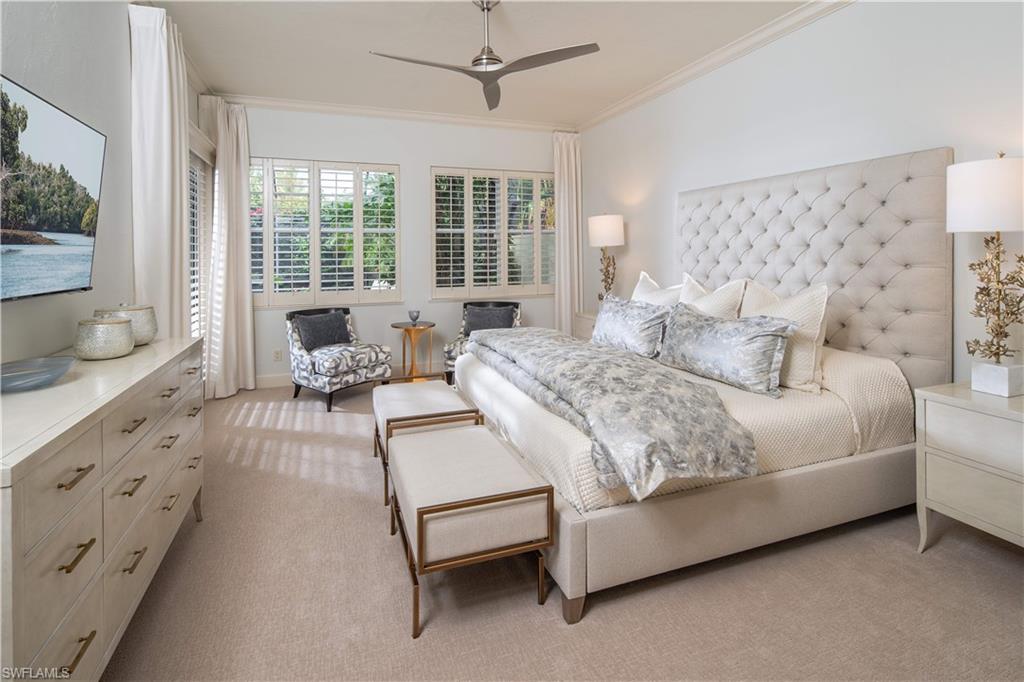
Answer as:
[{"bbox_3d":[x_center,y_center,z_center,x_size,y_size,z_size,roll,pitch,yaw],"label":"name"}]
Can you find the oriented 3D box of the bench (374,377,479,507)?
[{"bbox_3d":[-0.568,0.571,3.013,0.509,0.501,0.851,-3,10,-20],"label":"bench"}]

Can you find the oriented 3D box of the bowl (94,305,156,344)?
[{"bbox_3d":[-1.856,-0.080,2.312,0.241,0.177,0.241,-3,8,-20],"label":"bowl"}]

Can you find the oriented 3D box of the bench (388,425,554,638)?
[{"bbox_3d":[-0.231,0.736,2.126,0.509,0.501,0.851,-3,10,-20],"label":"bench"}]

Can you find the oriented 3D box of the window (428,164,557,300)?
[{"bbox_3d":[-0.124,-1.286,5.812,1.684,1.484,0.110,-2,5,-20],"label":"window"}]

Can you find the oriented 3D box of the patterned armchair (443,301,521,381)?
[{"bbox_3d":[-0.310,0.013,5.285,0.662,0.778,0.759,2,10,13],"label":"patterned armchair"}]

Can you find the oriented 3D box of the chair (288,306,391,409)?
[{"bbox_3d":[-1.690,0.124,4.755,0.773,0.810,0.710,6,9,37],"label":"chair"}]

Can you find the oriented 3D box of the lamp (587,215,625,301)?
[{"bbox_3d":[0.993,-0.812,5.078,0.378,1.076,0.378,-3,10,-20],"label":"lamp"}]

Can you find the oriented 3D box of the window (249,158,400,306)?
[{"bbox_3d":[-1.991,-1.142,5.062,1.630,1.526,0.095,-4,8,-20],"label":"window"}]

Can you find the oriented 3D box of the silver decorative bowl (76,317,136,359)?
[{"bbox_3d":[-1.708,-0.019,2.024,0.195,0.164,0.195,-3,8,-20],"label":"silver decorative bowl"}]

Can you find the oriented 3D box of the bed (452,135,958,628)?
[{"bbox_3d":[0.897,-0.088,3.021,2.167,1.860,2.001,-3,10,-20],"label":"bed"}]

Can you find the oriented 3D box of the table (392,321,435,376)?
[{"bbox_3d":[-1.034,0.129,5.078,0.462,0.620,0.462,-3,10,-20],"label":"table"}]

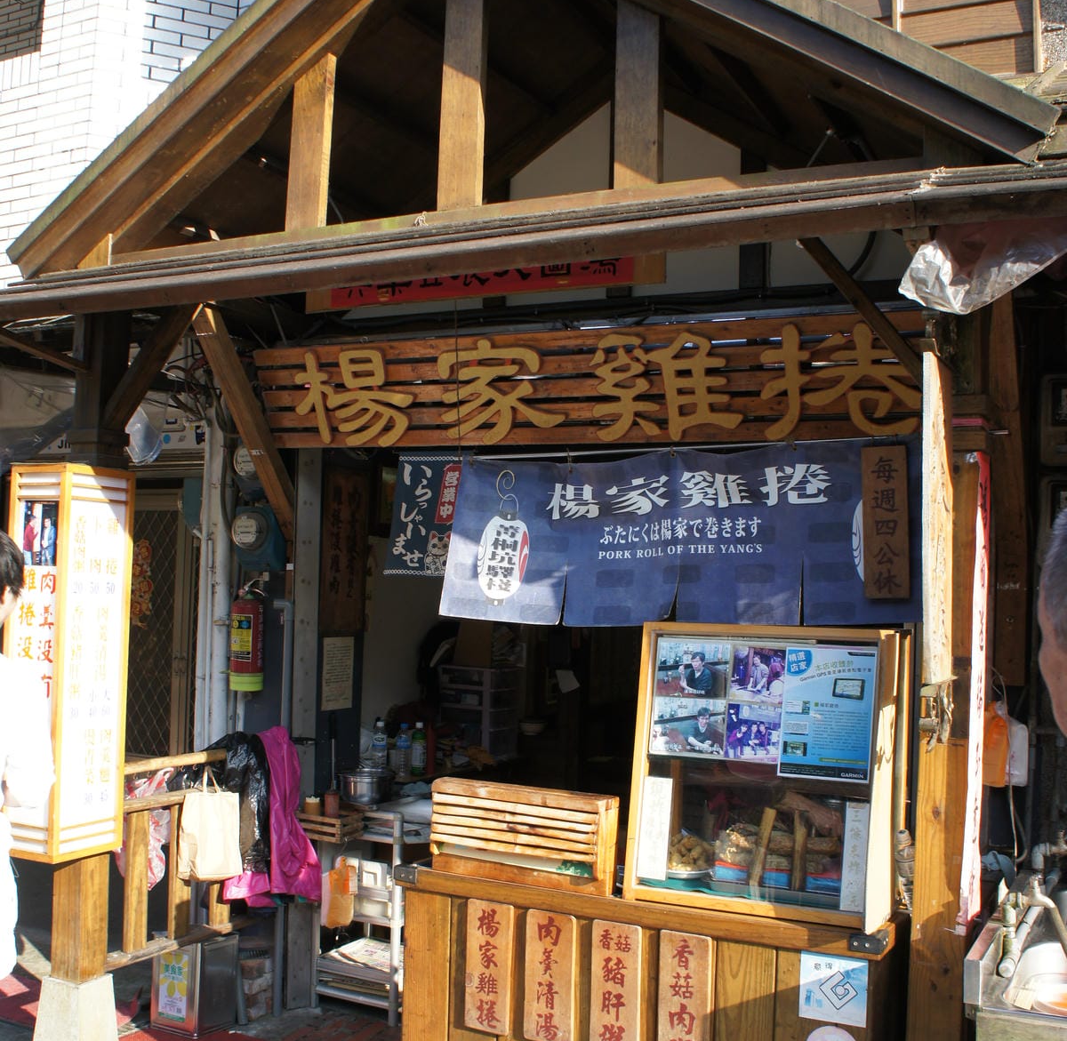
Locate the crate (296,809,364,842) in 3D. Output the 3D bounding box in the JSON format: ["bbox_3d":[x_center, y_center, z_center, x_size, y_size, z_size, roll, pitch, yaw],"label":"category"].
[{"bbox_3d":[-0.747,1.099,4.340,0.225,0.078,0.150,0,-3,26],"label":"crate"}]

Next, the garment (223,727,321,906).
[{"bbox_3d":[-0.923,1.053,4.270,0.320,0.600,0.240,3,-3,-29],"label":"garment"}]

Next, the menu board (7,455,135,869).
[{"bbox_3d":[-1.435,0.426,3.714,0.235,1.180,0.270,0,-3,26],"label":"menu board"}]

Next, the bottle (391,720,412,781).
[{"bbox_3d":[-0.531,0.943,4.920,0.066,0.224,0.066,2,-3,-7],"label":"bottle"}]

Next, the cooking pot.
[{"bbox_3d":[-0.612,0.970,4.380,0.195,0.125,0.165,2,-3,-9],"label":"cooking pot"}]

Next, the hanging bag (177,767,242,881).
[{"bbox_3d":[-1.099,1.031,4.080,0.080,0.365,0.230,0,-3,36],"label":"hanging bag"}]

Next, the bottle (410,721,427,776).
[{"bbox_3d":[-0.467,0.932,4.900,0.064,0.221,0.064,2,-3,-7],"label":"bottle"}]

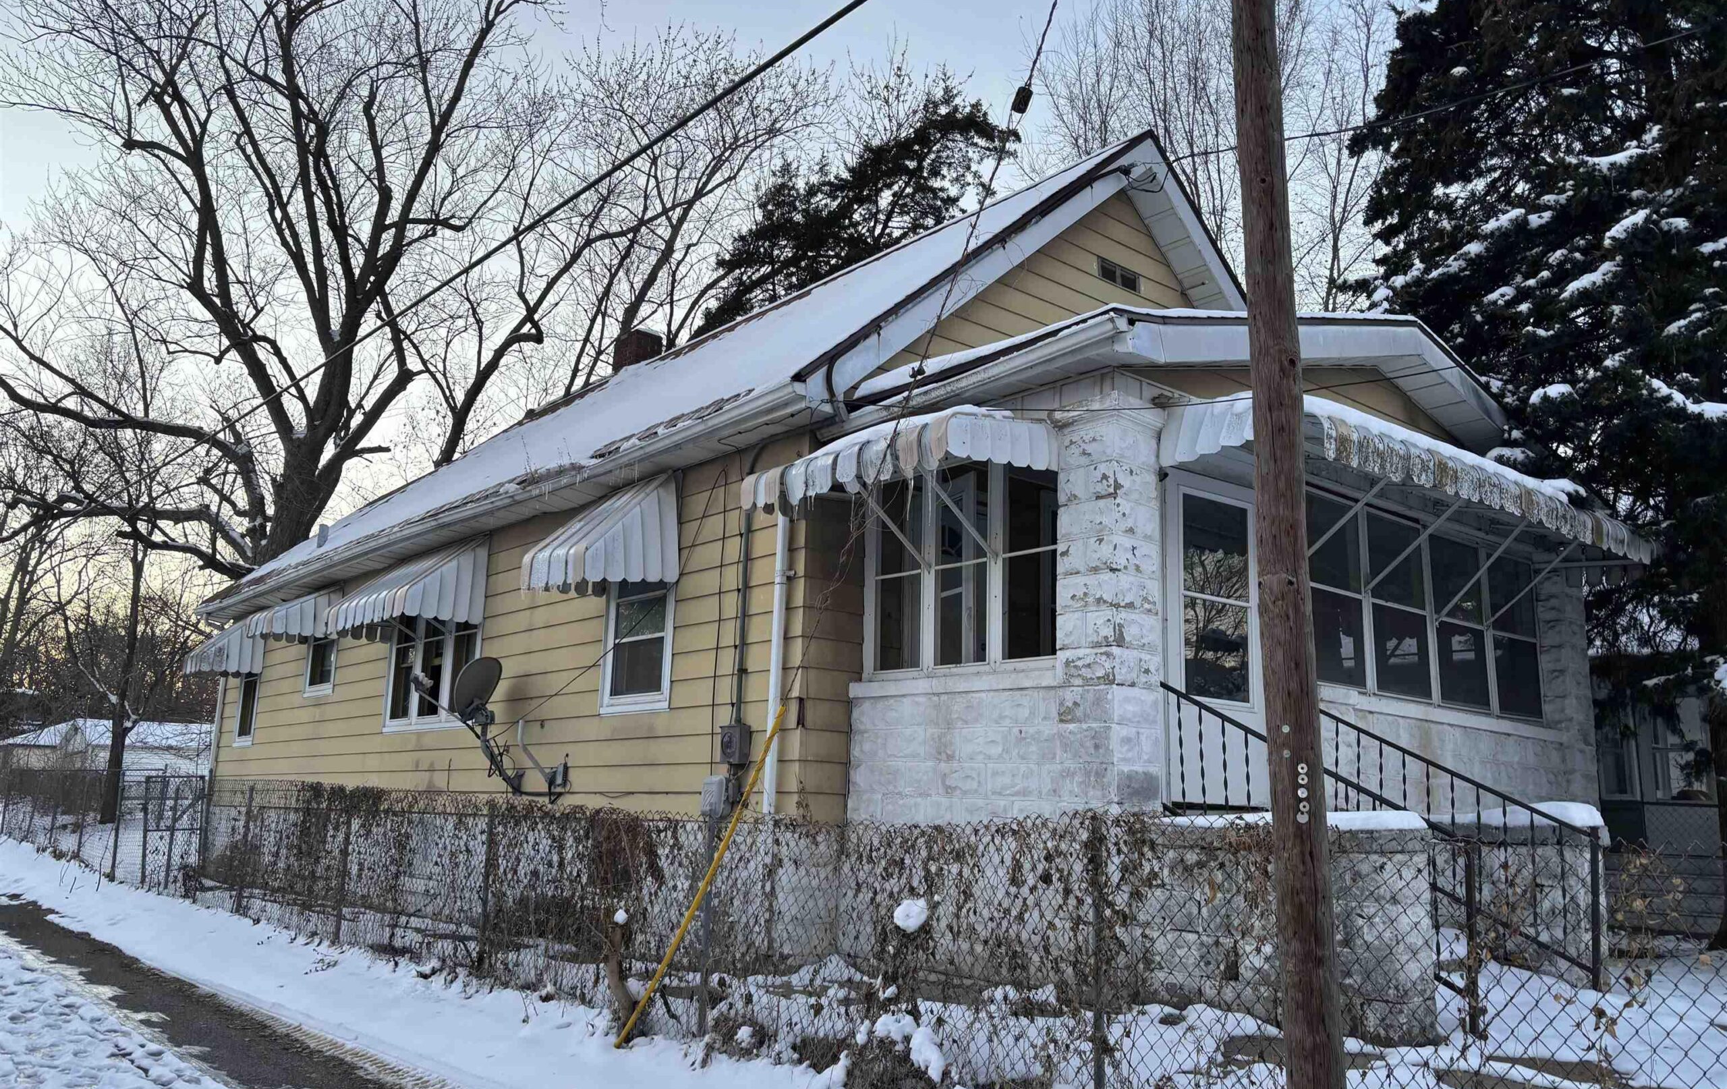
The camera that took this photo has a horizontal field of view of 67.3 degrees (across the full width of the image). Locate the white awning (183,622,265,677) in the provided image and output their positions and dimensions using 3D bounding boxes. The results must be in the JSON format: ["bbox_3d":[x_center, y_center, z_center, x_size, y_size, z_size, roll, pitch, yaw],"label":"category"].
[{"bbox_3d":[-8.594,1.349,17.488,0.750,0.830,0.920,11,-15,-39],"label":"white awning"}]

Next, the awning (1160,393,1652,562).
[{"bbox_3d":[3.985,-0.281,8.917,5.480,0.400,0.730,11,-15,-39],"label":"awning"}]

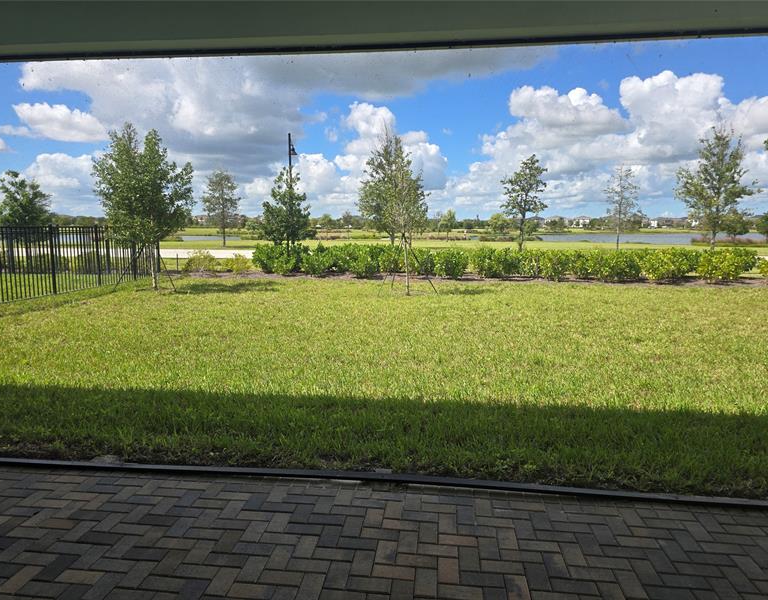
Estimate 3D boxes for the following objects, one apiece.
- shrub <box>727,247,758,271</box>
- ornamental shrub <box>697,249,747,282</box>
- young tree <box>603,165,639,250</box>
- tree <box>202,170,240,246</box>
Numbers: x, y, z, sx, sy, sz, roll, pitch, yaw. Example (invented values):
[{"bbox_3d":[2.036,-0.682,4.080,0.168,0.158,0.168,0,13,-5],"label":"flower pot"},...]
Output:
[{"bbox_3d":[11.356,-1.241,16.907,1.113,0.909,1.080,2,8,10],"label":"shrub"},{"bbox_3d":[9.860,-1.014,15.528,1.417,0.978,1.150,2,8,9],"label":"ornamental shrub"},{"bbox_3d":[15.084,-5.820,33.898,2.227,5.502,2.200,2,8,9],"label":"young tree"},{"bbox_3d":[-12.924,-7.272,42.012,3.162,6.151,3.067,2,8,10],"label":"tree"}]

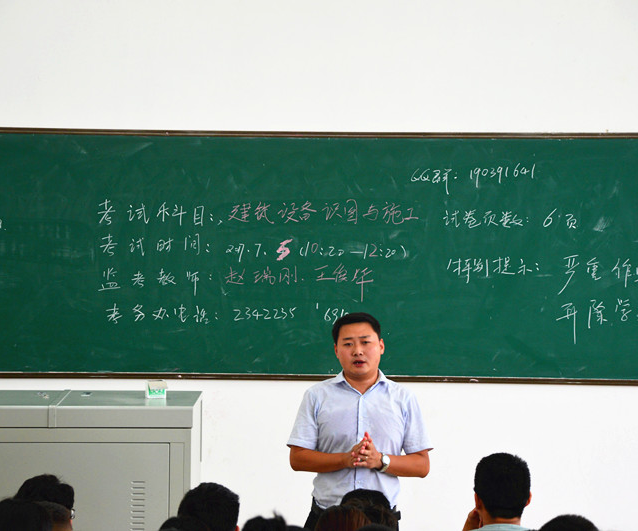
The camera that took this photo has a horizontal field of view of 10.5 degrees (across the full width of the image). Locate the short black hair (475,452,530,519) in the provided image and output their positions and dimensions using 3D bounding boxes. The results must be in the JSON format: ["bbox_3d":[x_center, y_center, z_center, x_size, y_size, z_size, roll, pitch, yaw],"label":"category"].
[{"bbox_3d":[0.586,0.704,11.100,0.180,0.210,0.205,0,3,-6],"label":"short black hair"}]

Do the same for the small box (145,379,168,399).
[{"bbox_3d":[-0.639,0.488,13.700,0.077,0.069,0.068,0,3,-9],"label":"small box"}]

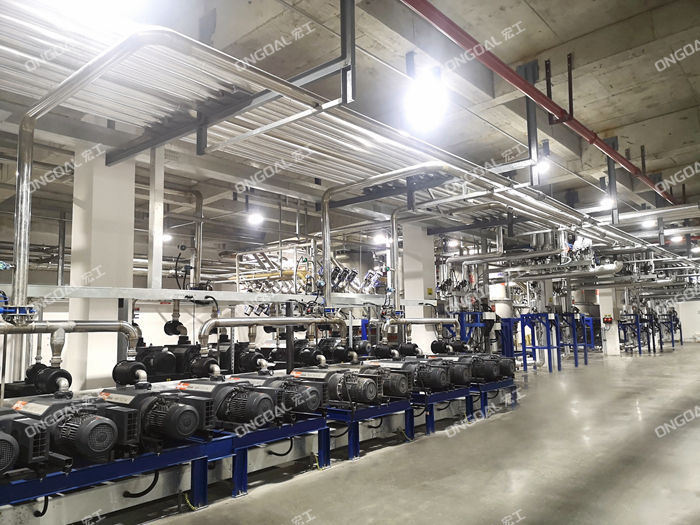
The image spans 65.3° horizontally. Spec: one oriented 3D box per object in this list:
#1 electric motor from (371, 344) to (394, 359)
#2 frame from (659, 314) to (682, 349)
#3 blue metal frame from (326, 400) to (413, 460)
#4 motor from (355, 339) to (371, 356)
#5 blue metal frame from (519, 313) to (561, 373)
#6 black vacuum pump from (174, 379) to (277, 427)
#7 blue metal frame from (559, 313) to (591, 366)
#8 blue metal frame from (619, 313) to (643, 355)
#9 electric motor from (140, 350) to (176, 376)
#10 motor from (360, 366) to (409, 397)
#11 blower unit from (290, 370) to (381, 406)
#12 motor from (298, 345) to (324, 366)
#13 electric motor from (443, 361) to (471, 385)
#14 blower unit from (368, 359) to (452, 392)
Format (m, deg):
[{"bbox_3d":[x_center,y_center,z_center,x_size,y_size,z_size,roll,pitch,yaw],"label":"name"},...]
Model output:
[{"bbox_3d":[0.566,1.494,9.203,0.310,0.250,0.260,-7,-9,40],"label":"electric motor"},{"bbox_3d":[15.528,3.340,26.501,0.750,1.570,1.400,-7,-8,40],"label":"frame"},{"bbox_3d":[0.081,2.180,7.371,1.000,0.550,1.330,-7,-9,40],"label":"blue metal frame"},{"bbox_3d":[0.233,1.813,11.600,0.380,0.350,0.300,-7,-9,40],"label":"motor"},{"bbox_3d":[6.201,2.597,17.717,0.920,1.820,0.900,-7,-9,40],"label":"blue metal frame"},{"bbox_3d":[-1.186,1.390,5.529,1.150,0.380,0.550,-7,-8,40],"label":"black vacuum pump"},{"bbox_3d":[8.189,2.906,20.471,0.892,1.921,1.067,-7,-9,40],"label":"blue metal frame"},{"bbox_3d":[13.080,3.331,25.406,0.920,1.820,0.900,-7,-9,40],"label":"blue metal frame"},{"bbox_3d":[-2.437,1.287,6.969,0.436,0.310,0.281,-7,-9,40],"label":"electric motor"},{"bbox_3d":[0.468,1.520,6.984,0.520,0.310,0.280,-7,-8,40],"label":"motor"},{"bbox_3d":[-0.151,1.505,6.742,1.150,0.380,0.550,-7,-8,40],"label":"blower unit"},{"bbox_3d":[-0.557,1.341,7.791,0.300,0.270,0.260,-7,-9,40],"label":"motor"},{"bbox_3d":[1.756,1.866,9.187,0.436,0.310,0.281,-7,-9,40],"label":"electric motor"},{"bbox_3d":[0.985,1.844,8.931,1.242,0.446,0.543,-7,-9,40],"label":"blower unit"}]

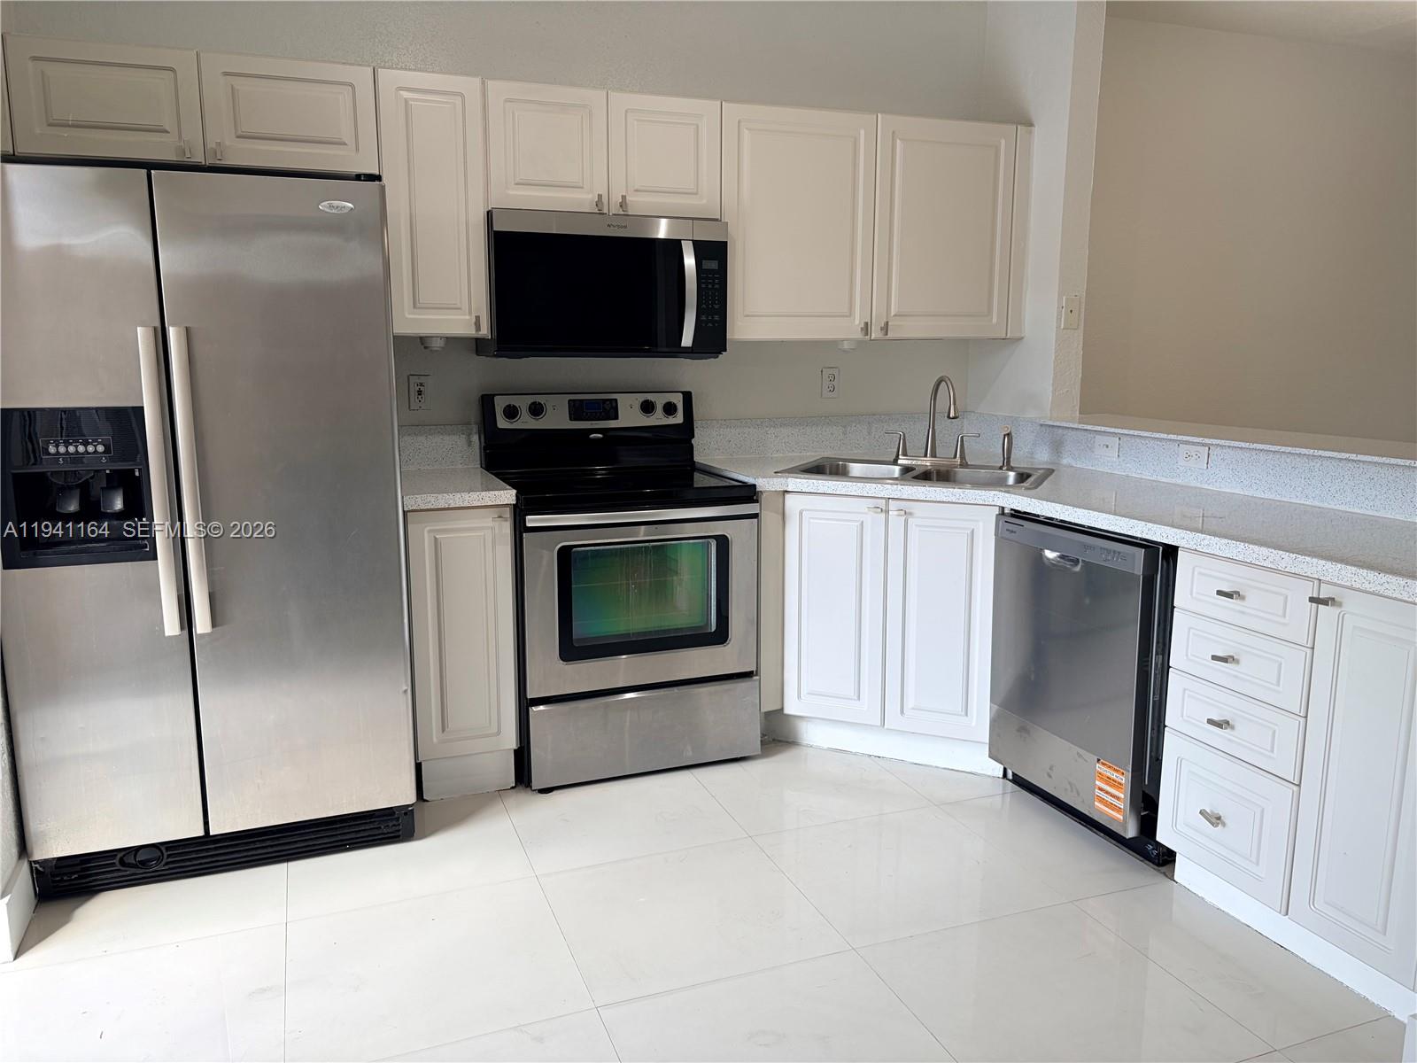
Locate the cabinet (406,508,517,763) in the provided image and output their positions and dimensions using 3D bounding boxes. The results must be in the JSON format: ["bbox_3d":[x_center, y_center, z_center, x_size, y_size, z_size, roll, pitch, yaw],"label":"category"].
[{"bbox_3d":[-0.826,0.252,3.412,0.300,0.750,0.620,-4,10,-21],"label":"cabinet"}]

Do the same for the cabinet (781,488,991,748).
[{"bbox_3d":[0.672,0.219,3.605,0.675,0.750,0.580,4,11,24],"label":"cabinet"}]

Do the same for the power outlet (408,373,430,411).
[{"bbox_3d":[-0.968,-0.465,3.576,0.072,0.117,0.009,-4,10,-21],"label":"power outlet"}]

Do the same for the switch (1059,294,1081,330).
[{"bbox_3d":[1.319,-0.792,3.862,0.071,0.116,0.009,-4,10,-21],"label":"switch"}]

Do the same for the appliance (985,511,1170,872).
[{"bbox_3d":[1.236,0.397,3.033,0.600,0.850,0.600,-4,10,-21],"label":"appliance"}]

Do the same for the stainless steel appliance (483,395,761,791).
[{"bbox_3d":[-0.302,0.138,3.565,0.760,1.175,0.690,-4,10,-21],"label":"stainless steel appliance"}]

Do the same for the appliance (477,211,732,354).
[{"bbox_3d":[-0.361,-0.802,3.540,0.760,0.435,0.405,-4,10,-21],"label":"appliance"}]

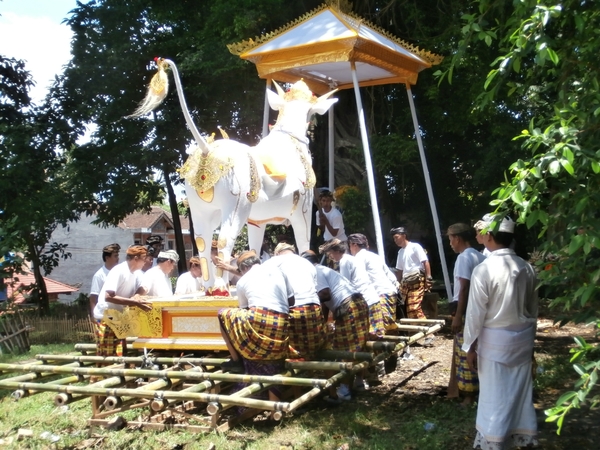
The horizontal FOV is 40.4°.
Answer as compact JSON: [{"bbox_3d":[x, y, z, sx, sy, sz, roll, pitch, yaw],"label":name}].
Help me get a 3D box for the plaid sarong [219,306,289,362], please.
[{"bbox_3d":[-0.410,0.970,7.350,0.500,0.520,0.420,-1,-2,41],"label":"plaid sarong"}]

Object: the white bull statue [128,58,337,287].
[{"bbox_3d":[-0.639,-0.564,8.750,0.950,2.500,3.100,0,-1,22],"label":"white bull statue"}]

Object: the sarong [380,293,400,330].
[{"bbox_3d":[1.063,1.051,9.900,0.380,0.500,0.400,-1,-2,40],"label":"sarong"}]

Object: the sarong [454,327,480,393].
[{"bbox_3d":[1.597,1.174,7.500,0.360,0.740,0.420,-1,-2,42],"label":"sarong"}]

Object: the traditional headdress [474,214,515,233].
[{"bbox_3d":[1.382,-0.011,5.700,0.200,0.145,0.230,1,-2,-38],"label":"traditional headdress"}]

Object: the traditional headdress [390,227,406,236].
[{"bbox_3d":[1.318,0.087,10.900,0.210,0.125,0.180,-6,3,-37],"label":"traditional headdress"}]

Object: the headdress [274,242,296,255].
[{"bbox_3d":[-0.145,0.240,8.150,0.200,0.130,0.220,1,-22,-27],"label":"headdress"}]

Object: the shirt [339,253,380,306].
[{"bbox_3d":[0.653,0.609,9.100,0.270,0.600,0.420,-32,-17,27],"label":"shirt"}]

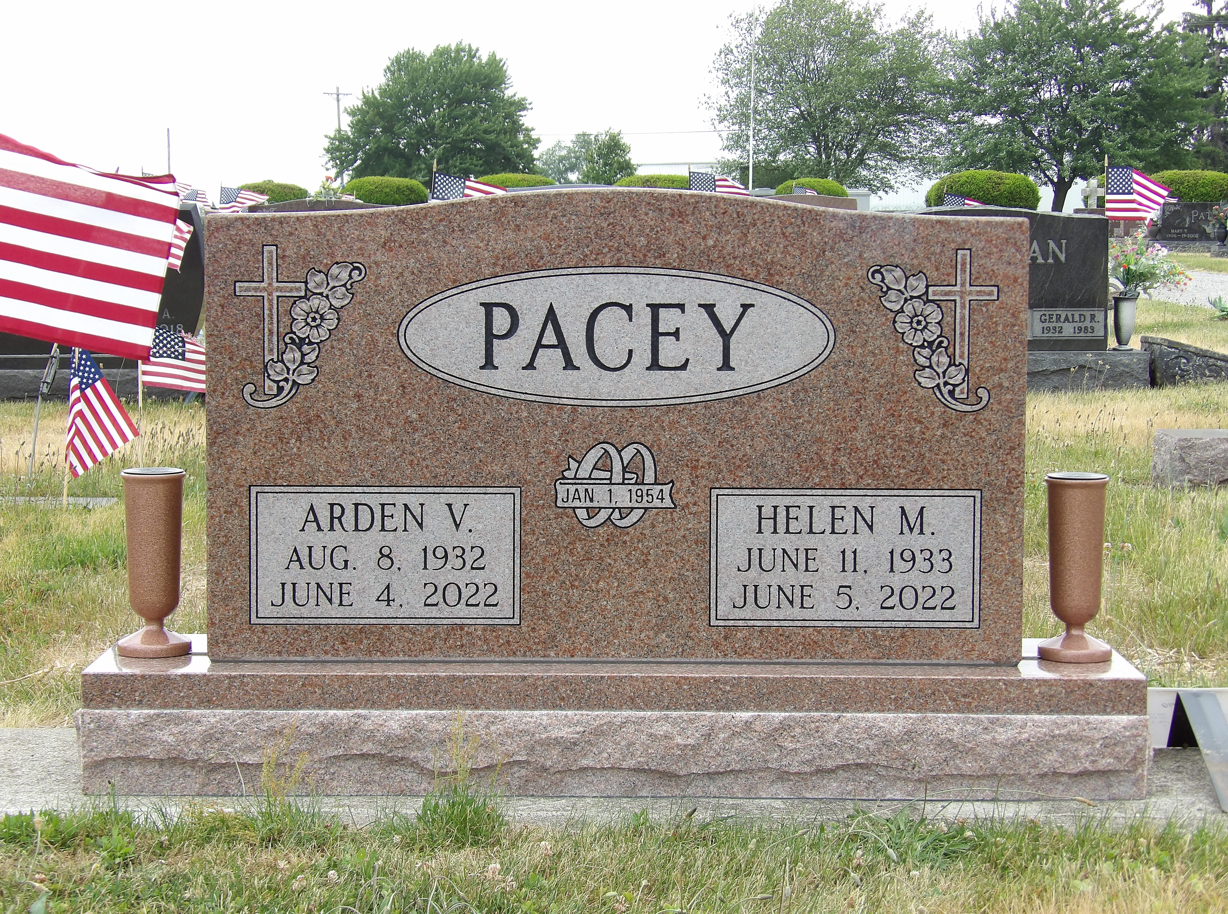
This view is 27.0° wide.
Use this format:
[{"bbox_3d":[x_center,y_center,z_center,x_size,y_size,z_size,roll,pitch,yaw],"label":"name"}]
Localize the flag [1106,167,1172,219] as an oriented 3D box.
[{"bbox_3d":[2.046,-1.026,9.950,0.260,0.210,0.100,0,5,0],"label":"flag"}]

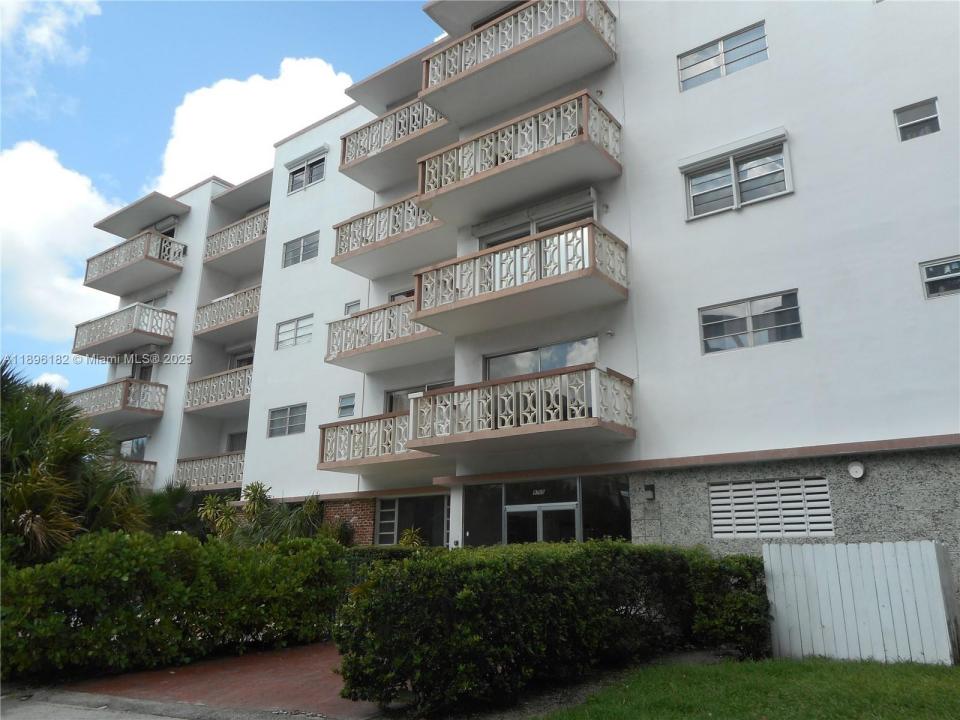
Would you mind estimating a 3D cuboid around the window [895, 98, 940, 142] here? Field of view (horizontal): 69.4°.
[{"bbox_3d":[7.645,-4.161,12.092,0.632,0.645,0.110,-11,-20,34],"label":"window"}]

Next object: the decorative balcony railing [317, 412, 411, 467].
[{"bbox_3d":[-2.167,2.156,18.272,4.330,1.140,1.550,-11,-20,34],"label":"decorative balcony railing"}]

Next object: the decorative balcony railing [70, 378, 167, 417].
[{"bbox_3d":[-14.525,1.771,27.395,4.890,1.151,1.575,-11,-20,34],"label":"decorative balcony railing"}]

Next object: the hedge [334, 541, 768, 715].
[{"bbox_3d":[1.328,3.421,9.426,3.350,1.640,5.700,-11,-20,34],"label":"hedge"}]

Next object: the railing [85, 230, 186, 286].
[{"bbox_3d":[-14.477,-3.889,29.058,4.890,1.151,1.575,-11,-20,34],"label":"railing"}]

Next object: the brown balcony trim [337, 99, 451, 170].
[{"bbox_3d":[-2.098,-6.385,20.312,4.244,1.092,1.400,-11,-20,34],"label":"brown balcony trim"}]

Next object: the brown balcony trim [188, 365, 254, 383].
[{"bbox_3d":[-9.304,0.574,24.977,3.947,0.097,0.170,-11,-20,34],"label":"brown balcony trim"}]

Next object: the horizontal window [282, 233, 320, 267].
[{"bbox_3d":[-6.072,-3.730,23.684,1.822,0.925,0.140,-11,-20,34],"label":"horizontal window"}]

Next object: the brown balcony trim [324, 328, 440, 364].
[{"bbox_3d":[-2.539,-0.345,18.139,4.322,0.187,0.150,-11,-20,34],"label":"brown balcony trim"}]

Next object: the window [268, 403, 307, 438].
[{"bbox_3d":[-6.119,1.931,22.022,1.822,0.925,0.140,-11,-20,34],"label":"window"}]

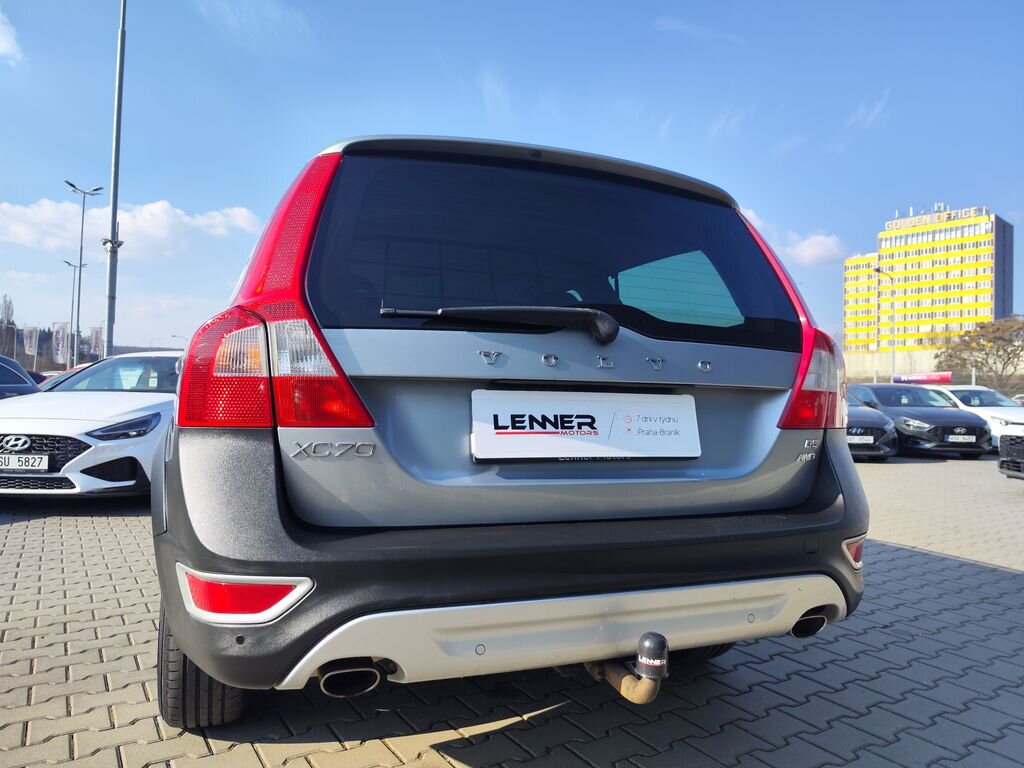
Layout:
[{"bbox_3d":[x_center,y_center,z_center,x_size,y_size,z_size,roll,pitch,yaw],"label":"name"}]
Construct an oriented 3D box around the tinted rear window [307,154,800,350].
[{"bbox_3d":[0.156,-0.295,1.514,1.185,0.439,0.115,1,-26,-20],"label":"tinted rear window"}]

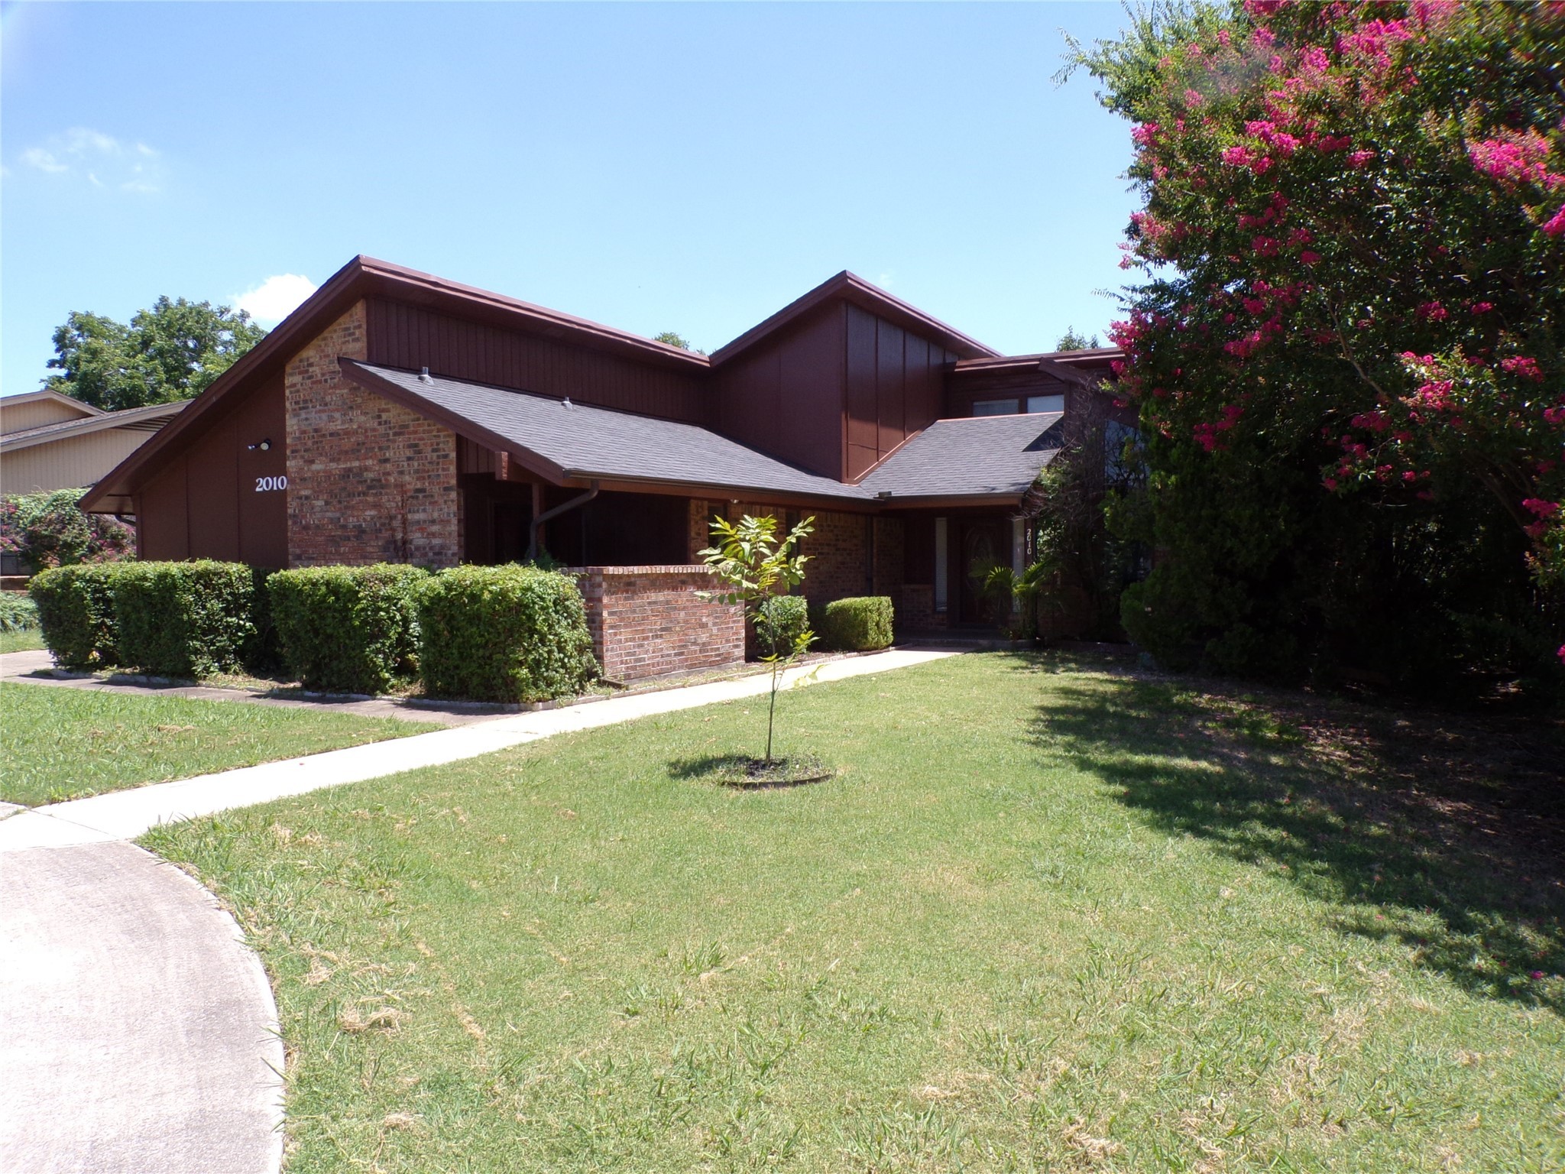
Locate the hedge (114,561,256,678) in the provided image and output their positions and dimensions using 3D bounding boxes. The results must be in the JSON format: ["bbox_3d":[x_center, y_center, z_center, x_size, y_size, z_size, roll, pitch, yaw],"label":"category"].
[{"bbox_3d":[-8.128,0.403,14.730,1.650,1.505,0.950,0,2,29],"label":"hedge"}]

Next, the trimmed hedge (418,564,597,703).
[{"bbox_3d":[-3.115,0.458,12.112,1.500,1.425,1.150,0,2,29],"label":"trimmed hedge"}]

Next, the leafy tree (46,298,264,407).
[{"bbox_3d":[-19.482,-4.173,33.885,8.000,9.841,8.000,-1,2,-30],"label":"leafy tree"}]

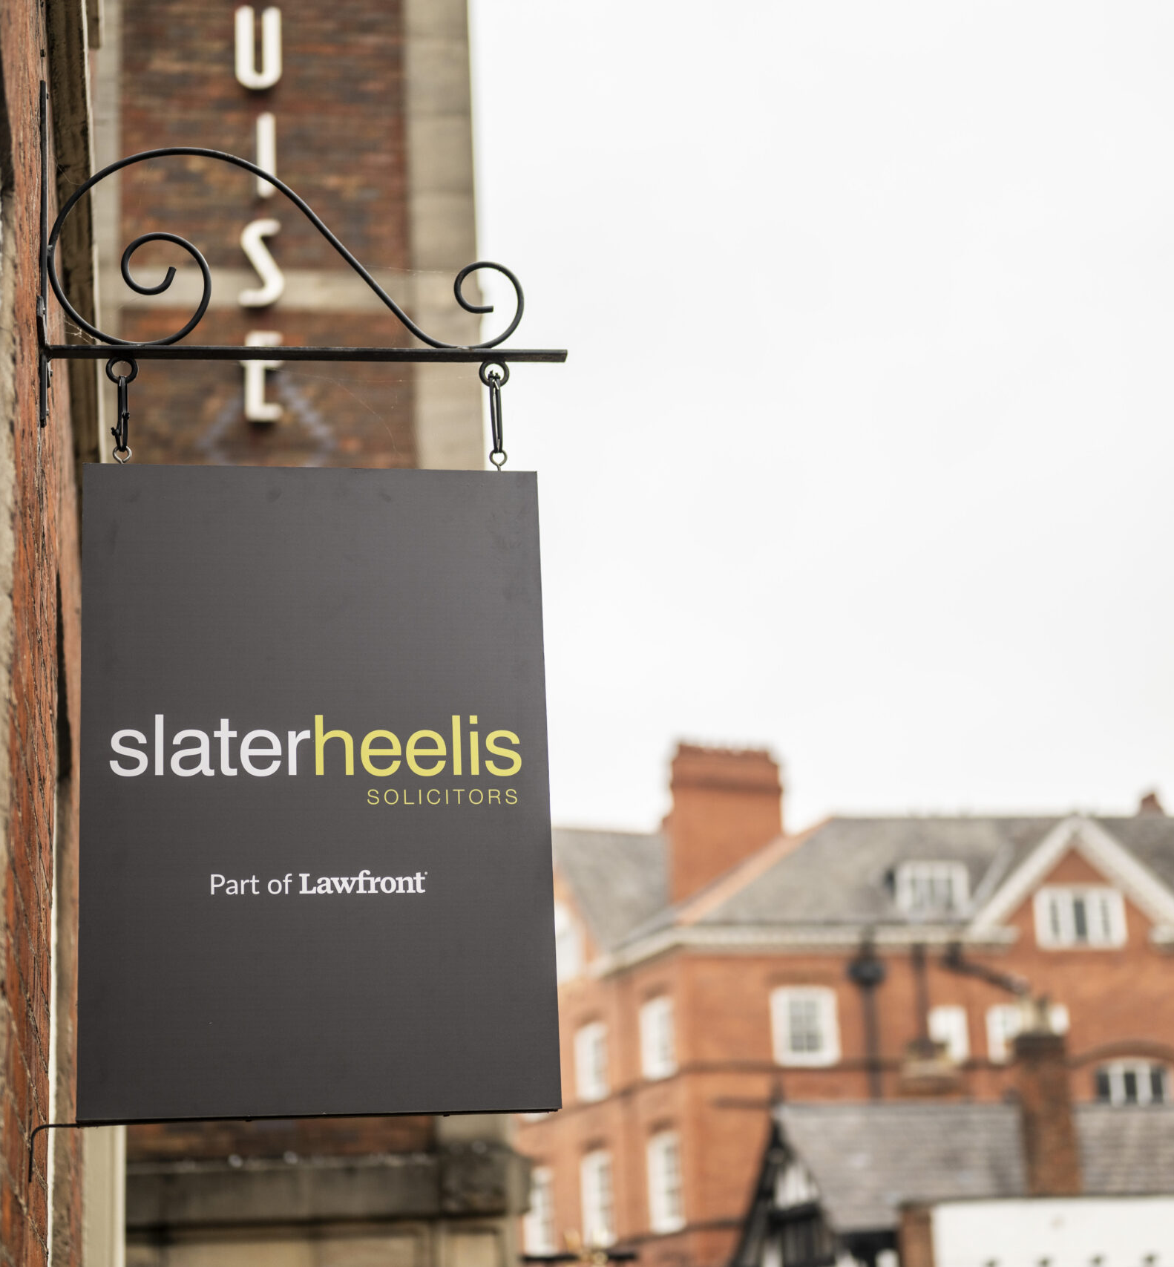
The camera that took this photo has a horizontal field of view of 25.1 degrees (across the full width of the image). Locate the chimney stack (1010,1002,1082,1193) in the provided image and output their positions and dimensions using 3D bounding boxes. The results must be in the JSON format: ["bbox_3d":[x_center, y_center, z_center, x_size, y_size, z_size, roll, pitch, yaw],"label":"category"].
[{"bbox_3d":[7.865,7.943,45.000,0.740,3.292,0.520,3,-17,-17],"label":"chimney stack"}]

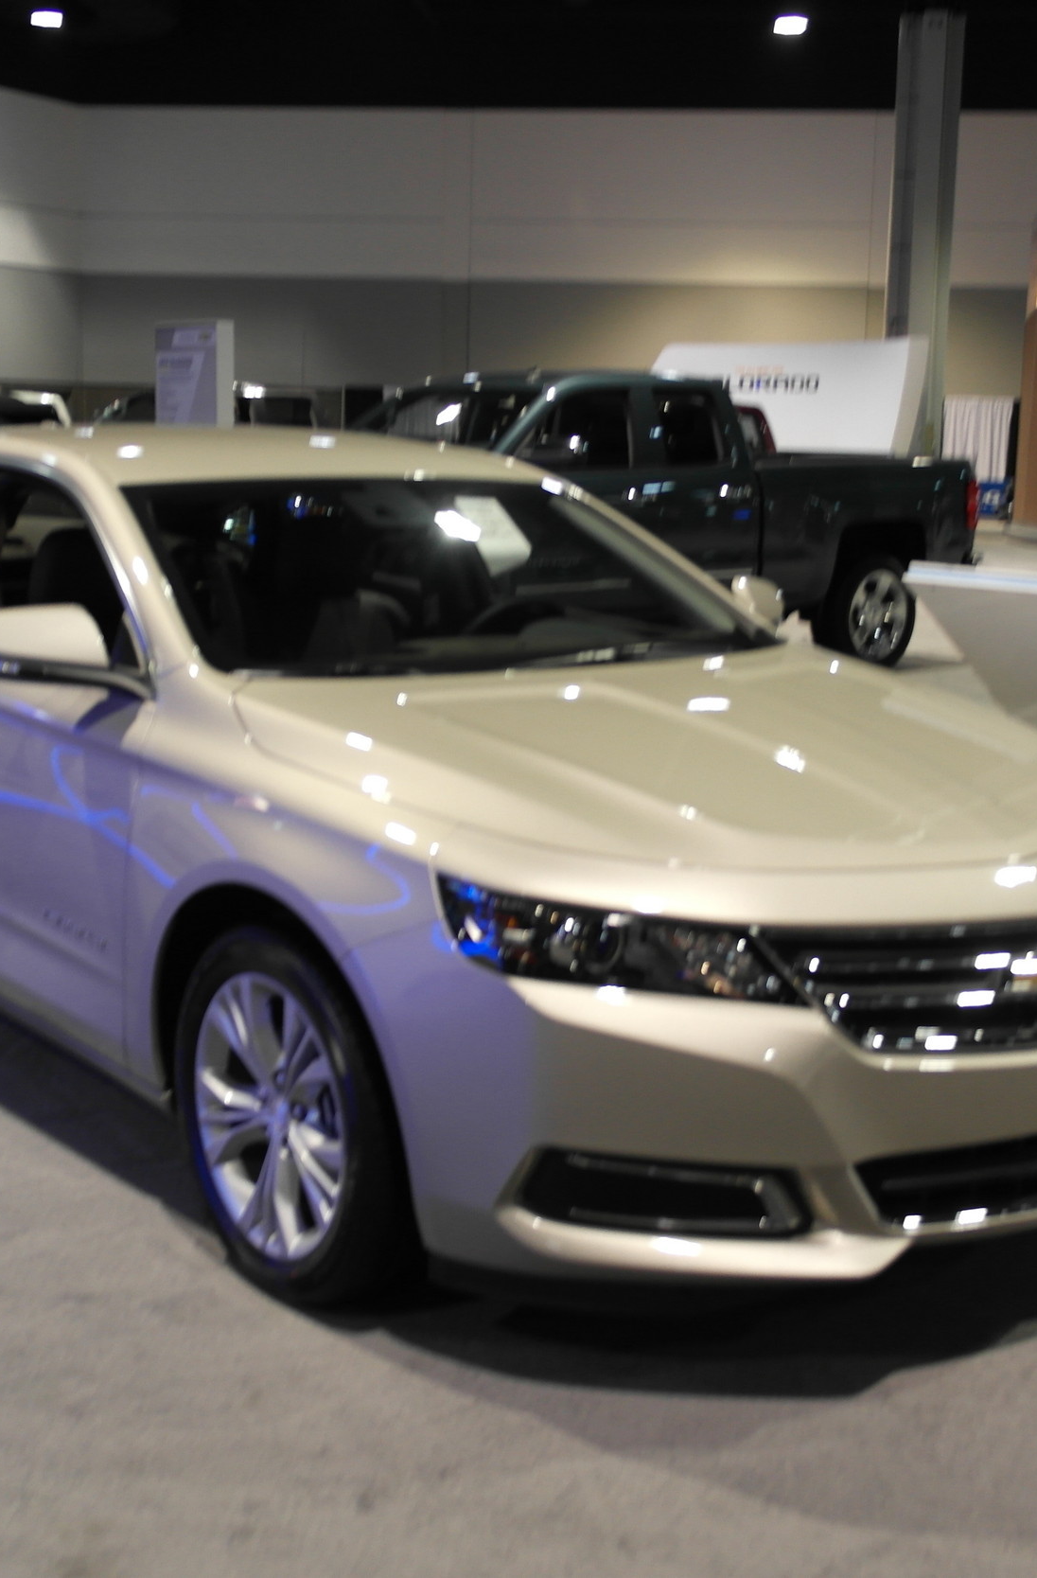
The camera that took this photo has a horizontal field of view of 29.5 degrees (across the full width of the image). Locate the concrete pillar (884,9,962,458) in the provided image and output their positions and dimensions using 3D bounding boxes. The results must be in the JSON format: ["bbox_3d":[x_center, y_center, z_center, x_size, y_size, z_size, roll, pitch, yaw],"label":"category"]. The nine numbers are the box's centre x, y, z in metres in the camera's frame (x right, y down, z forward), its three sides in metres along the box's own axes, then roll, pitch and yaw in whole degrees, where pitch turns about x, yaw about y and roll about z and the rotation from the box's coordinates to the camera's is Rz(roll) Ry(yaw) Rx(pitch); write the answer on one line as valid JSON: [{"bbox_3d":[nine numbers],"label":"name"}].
[{"bbox_3d":[7.228,-9.232,35.444,1.120,9.400,1.120,2,10,7],"label":"concrete pillar"}]

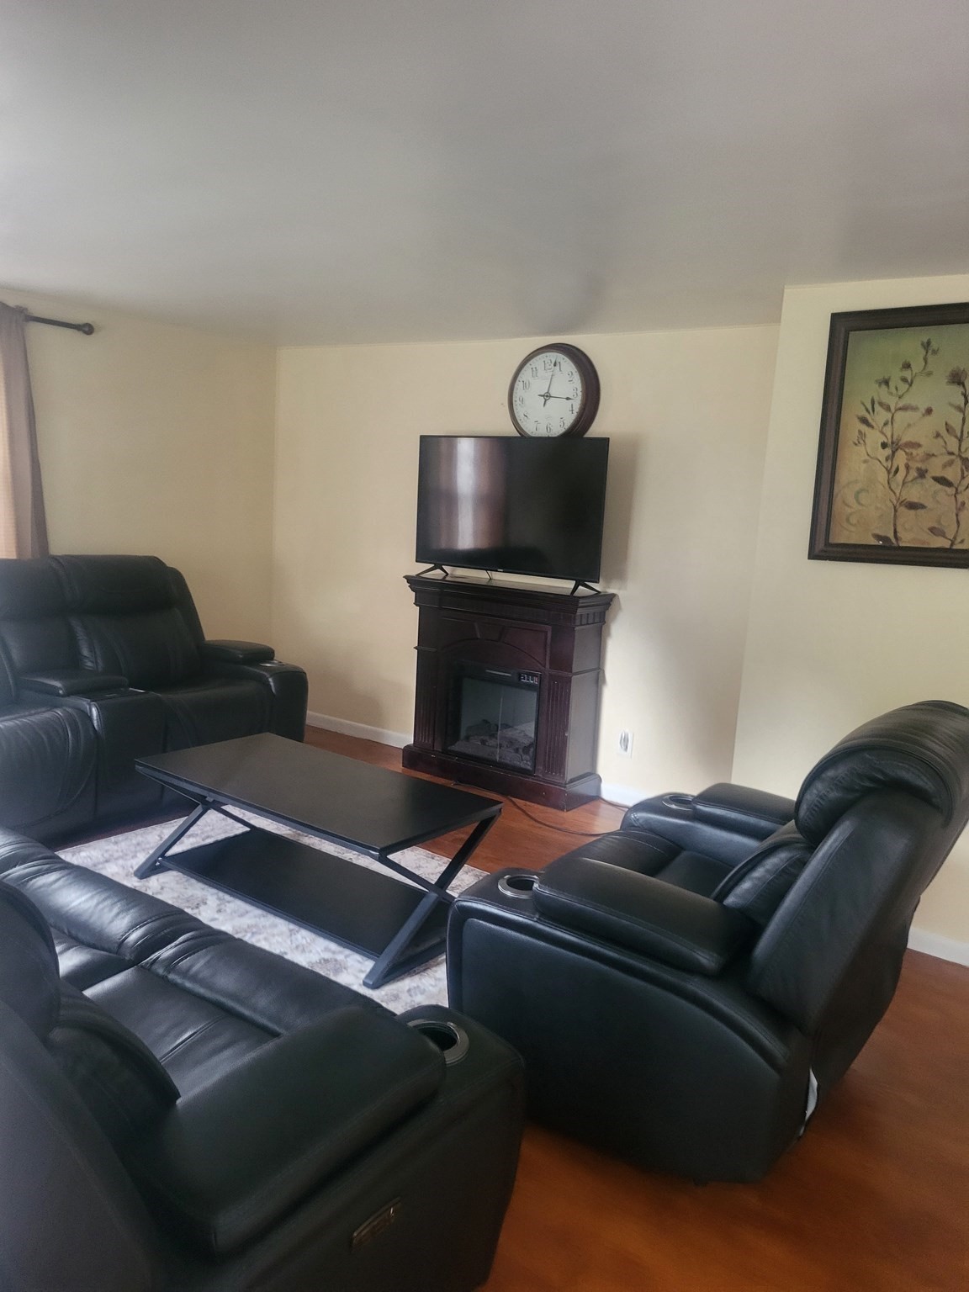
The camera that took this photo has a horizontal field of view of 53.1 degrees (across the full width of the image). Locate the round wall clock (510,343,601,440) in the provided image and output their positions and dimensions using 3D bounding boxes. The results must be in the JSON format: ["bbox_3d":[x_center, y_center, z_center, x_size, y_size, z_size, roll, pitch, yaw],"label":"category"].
[{"bbox_3d":[0.333,-1.222,4.735,0.485,0.485,0.080,9,11,33],"label":"round wall clock"}]

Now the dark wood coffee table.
[{"bbox_3d":[-0.618,0.692,3.469,1.252,0.437,0.603,10,11,37],"label":"dark wood coffee table"}]

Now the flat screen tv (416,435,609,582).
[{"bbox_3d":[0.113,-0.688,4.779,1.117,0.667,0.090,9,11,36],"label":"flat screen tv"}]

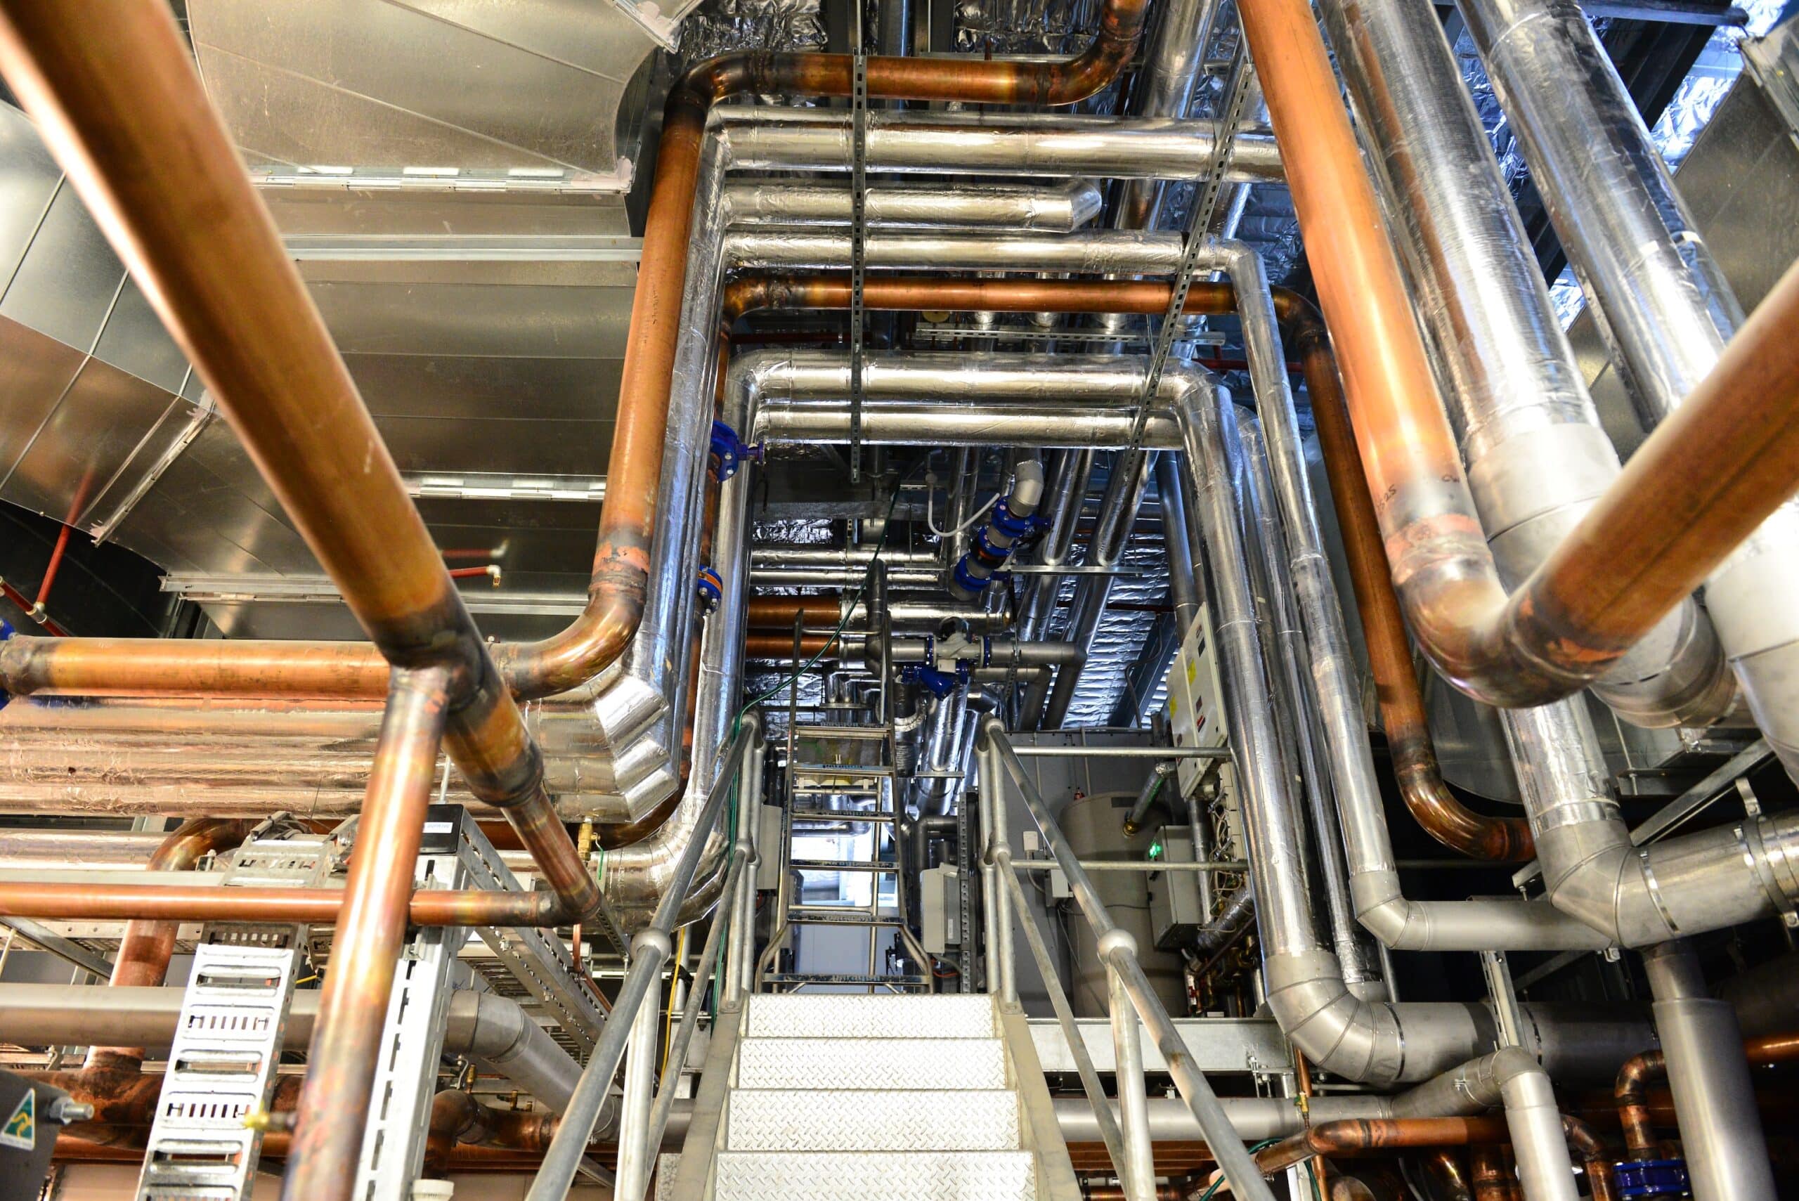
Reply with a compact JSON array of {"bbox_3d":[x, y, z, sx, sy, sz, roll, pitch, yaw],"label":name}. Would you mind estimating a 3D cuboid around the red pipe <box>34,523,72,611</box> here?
[{"bbox_3d":[-4.114,-0.164,5.837,0.035,0.510,0.035,-3,-29,-2],"label":"red pipe"}]

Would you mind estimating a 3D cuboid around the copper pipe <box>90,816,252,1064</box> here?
[{"bbox_3d":[-2.112,0.976,3.482,0.240,0.710,0.130,0,-31,0],"label":"copper pipe"}]

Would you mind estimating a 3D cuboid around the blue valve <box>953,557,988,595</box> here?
[{"bbox_3d":[0.447,-0.147,7.400,0.210,0.210,0.120,11,-33,-18],"label":"blue valve"}]

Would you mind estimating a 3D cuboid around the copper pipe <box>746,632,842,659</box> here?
[{"bbox_3d":[-0.721,0.317,8.150,0.680,0.150,0.150,0,-31,0],"label":"copper pipe"}]

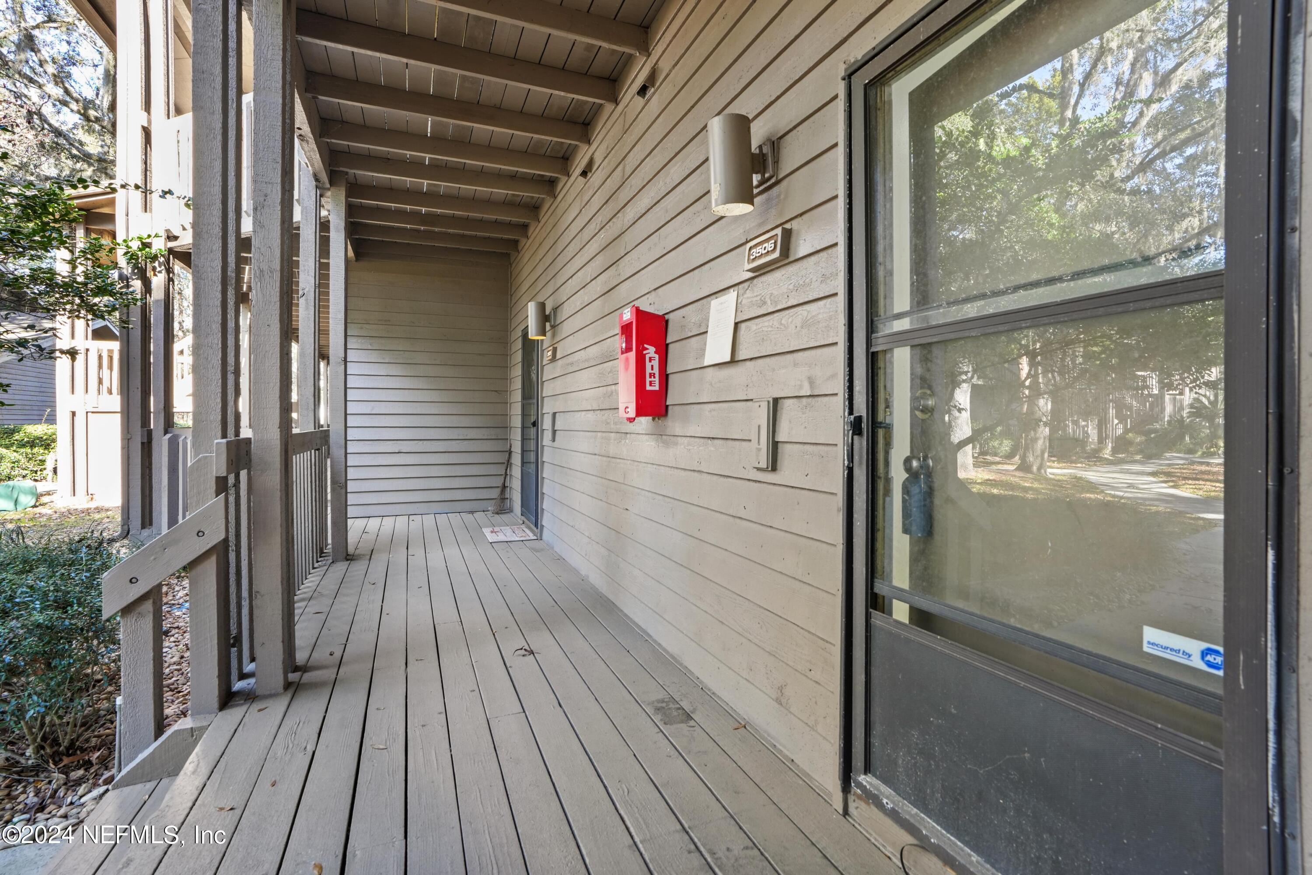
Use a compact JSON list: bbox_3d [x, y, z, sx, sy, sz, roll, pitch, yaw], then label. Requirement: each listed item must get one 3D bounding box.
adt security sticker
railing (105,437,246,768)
[{"bbox_3d":[0.897,0.364,0.994,0.003,0.046,0.120,-1,1,-23],"label":"adt security sticker"},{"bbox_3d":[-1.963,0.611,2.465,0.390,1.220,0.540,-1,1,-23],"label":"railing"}]

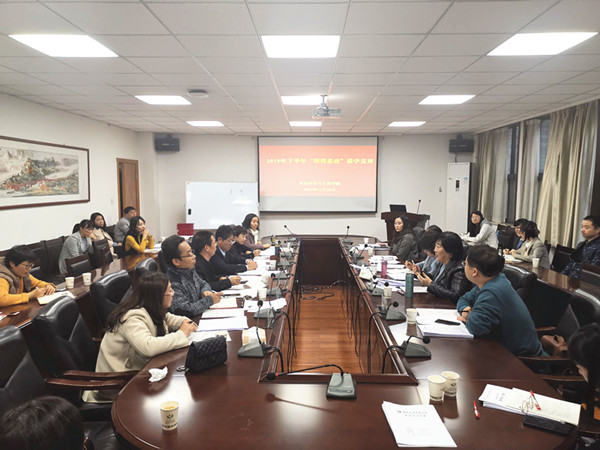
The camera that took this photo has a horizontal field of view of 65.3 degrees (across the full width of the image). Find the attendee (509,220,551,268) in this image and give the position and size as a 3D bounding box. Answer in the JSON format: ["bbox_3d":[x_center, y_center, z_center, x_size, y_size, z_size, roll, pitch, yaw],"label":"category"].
[{"bbox_3d":[2.578,0.557,5.316,0.680,1.200,0.500,0,5,1],"label":"attendee"}]

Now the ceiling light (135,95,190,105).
[{"bbox_3d":[-1.740,-1.609,6.007,0.590,0.050,0.590,0,5,1],"label":"ceiling light"}]

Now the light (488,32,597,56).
[{"bbox_3d":[1.810,-1.384,3.554,0.590,0.060,0.590,0,5,1],"label":"light"}]

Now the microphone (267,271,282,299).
[{"bbox_3d":[-0.206,0.475,3.846,0.140,0.210,0.120,0,5,1],"label":"microphone"}]

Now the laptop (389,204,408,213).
[{"bbox_3d":[1.946,-0.291,9.273,0.330,0.220,0.260,2,5,19],"label":"laptop"}]

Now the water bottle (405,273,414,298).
[{"bbox_3d":[0.898,0.490,3.806,0.068,0.190,0.068,0,5,1],"label":"water bottle"}]

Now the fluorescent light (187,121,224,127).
[{"bbox_3d":[-1.690,-1.845,8.459,0.600,0.060,0.600,0,5,1],"label":"fluorescent light"}]

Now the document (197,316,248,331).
[{"bbox_3d":[-0.489,0.637,3.036,0.295,0.015,0.230,-1,5,-9],"label":"document"}]

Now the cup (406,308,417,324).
[{"bbox_3d":[0.745,0.605,3.117,0.074,0.088,0.074,0,5,1],"label":"cup"}]

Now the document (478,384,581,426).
[{"bbox_3d":[0.912,0.720,1.862,0.340,0.025,0.205,4,6,33],"label":"document"}]

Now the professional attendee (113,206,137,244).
[{"bbox_3d":[-2.842,0.291,7.978,0.700,1.220,0.500,-1,5,-7],"label":"professional attendee"}]

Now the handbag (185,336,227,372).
[{"bbox_3d":[-0.475,0.645,2.389,0.200,0.141,0.085,-5,7,-42],"label":"handbag"}]

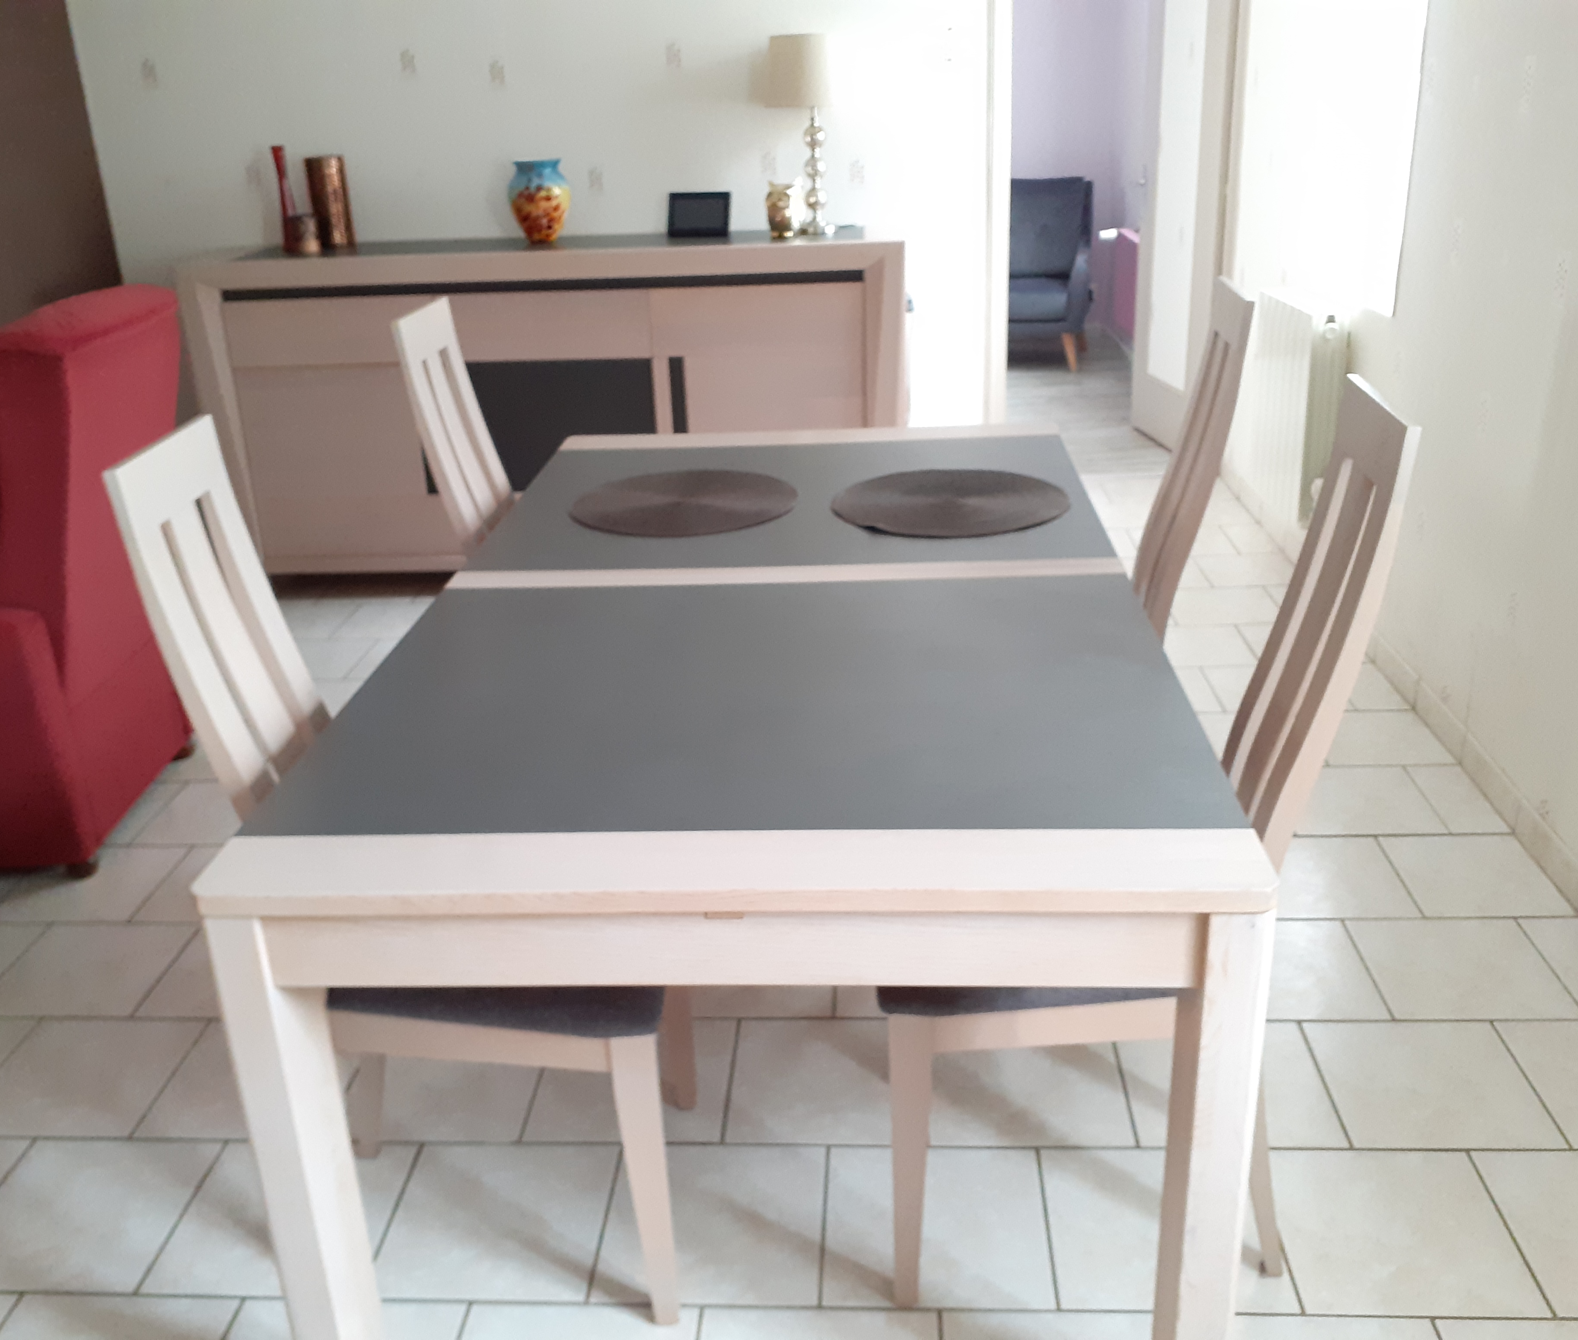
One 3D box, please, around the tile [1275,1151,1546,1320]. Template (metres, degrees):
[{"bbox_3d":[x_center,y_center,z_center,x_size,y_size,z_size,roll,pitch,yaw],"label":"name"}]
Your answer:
[{"bbox_3d":[0.795,0.731,1.839,0.297,0.010,0.293,-1,23,4],"label":"tile"}]

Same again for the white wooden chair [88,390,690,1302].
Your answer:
[{"bbox_3d":[-0.418,0.245,1.756,0.540,1.100,0.445,-1,24,3],"label":"white wooden chair"}]

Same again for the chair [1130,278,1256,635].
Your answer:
[{"bbox_3d":[0.491,-0.130,2.536,0.550,1.080,0.450,0,23,6],"label":"chair"}]

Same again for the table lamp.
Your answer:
[{"bbox_3d":[0.031,-1.502,3.926,0.201,0.527,0.201,0,24,5],"label":"table lamp"}]

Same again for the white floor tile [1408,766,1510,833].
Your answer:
[{"bbox_3d":[1.384,0.265,2.883,0.123,0.010,0.293,-1,23,4],"label":"white floor tile"}]

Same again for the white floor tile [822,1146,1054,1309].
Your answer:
[{"bbox_3d":[0.197,0.741,1.881,0.297,0.010,0.293,-1,23,4],"label":"white floor tile"}]

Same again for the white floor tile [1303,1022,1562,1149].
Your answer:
[{"bbox_3d":[0.962,0.614,2.098,0.297,0.010,0.293,-1,23,4],"label":"white floor tile"}]

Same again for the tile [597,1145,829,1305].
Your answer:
[{"bbox_3d":[-0.102,0.746,1.902,0.297,0.010,0.293,-1,23,4],"label":"tile"}]

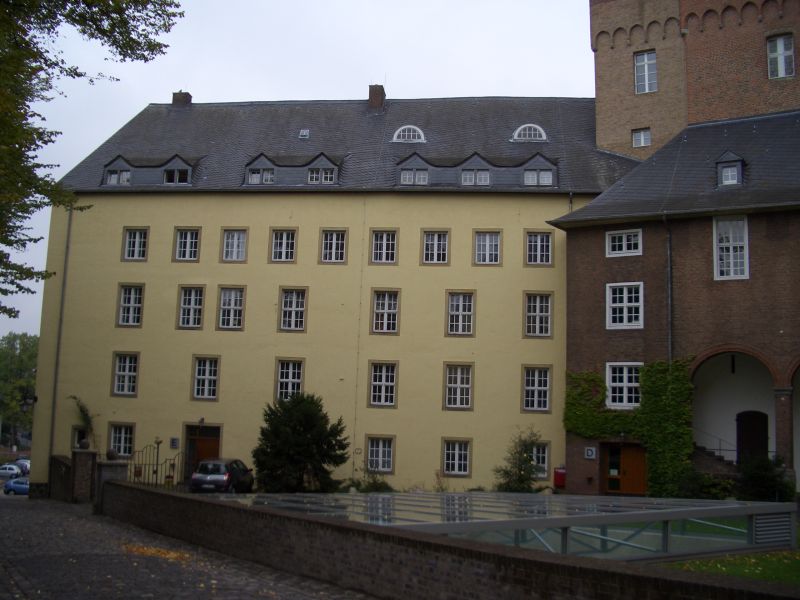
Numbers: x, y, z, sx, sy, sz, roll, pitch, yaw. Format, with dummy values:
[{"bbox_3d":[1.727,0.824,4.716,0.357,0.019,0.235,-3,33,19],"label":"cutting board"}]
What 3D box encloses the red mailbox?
[{"bbox_3d":[7.115,7.900,35.955,0.500,0.900,0.360,1,-7,8],"label":"red mailbox"}]

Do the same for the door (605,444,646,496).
[{"bbox_3d":[9.678,7.261,34.600,1.803,2.039,0.180,-3,-8,34],"label":"door"}]

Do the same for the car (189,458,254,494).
[{"bbox_3d":[-7.950,7.950,36.850,1.680,1.440,3.900,1,-7,8],"label":"car"}]

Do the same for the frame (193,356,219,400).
[{"bbox_3d":[-9.324,3.795,39.056,1.120,1.970,0.150,1,-7,8],"label":"frame"}]

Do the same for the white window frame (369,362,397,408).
[{"bbox_3d":[-0.800,4.024,38.780,1.140,1.977,0.130,1,-7,8],"label":"white window frame"}]

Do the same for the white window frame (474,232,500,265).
[{"bbox_3d":[4.089,-2.398,37.478,1.084,1.529,0.180,1,-7,8],"label":"white window frame"}]

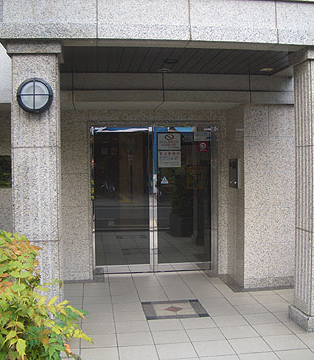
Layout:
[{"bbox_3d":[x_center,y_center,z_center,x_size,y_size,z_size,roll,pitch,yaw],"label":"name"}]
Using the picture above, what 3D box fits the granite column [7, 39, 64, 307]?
[{"bbox_3d":[-0.967,0.132,4.018,0.408,2.436,0.408,-1,2,-7],"label":"granite column"}]

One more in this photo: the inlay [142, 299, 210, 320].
[{"bbox_3d":[0.173,1.302,4.856,0.602,0.020,0.602,-1,2,-7],"label":"inlay"}]

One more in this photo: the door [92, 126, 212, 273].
[{"bbox_3d":[-0.050,0.267,6.479,1.591,1.940,0.070,-1,2,-7],"label":"door"}]

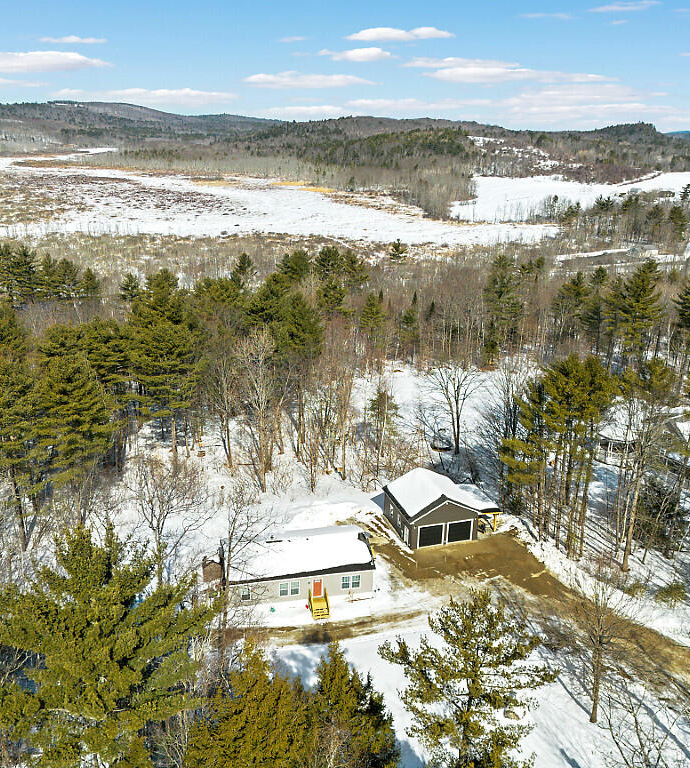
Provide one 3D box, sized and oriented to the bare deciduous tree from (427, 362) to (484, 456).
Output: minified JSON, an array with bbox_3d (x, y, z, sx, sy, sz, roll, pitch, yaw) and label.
[{"bbox_3d":[16.590,3.800,103.770,8.180,14.240,8.180,3,19,9],"label":"bare deciduous tree"}]

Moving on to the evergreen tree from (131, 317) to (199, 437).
[{"bbox_3d":[-26.553,-0.343,102.155,9.780,18.980,9.780,-5,19,-15],"label":"evergreen tree"}]

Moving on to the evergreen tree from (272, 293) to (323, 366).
[{"bbox_3d":[-7.090,-2.410,108.360,7.630,24.000,7.630,0,19,0],"label":"evergreen tree"}]

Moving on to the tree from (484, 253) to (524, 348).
[{"bbox_3d":[35.570,-17.720,158.650,8.940,23.200,8.940,4,19,12],"label":"tree"}]

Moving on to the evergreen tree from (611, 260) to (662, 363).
[{"bbox_3d":[63.410,-15.550,152.880,11.630,22.870,11.050,8,21,22],"label":"evergreen tree"}]

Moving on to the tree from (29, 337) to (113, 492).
[{"bbox_3d":[-33.720,4.720,89.240,9.300,21.970,9.300,0,19,0],"label":"tree"}]

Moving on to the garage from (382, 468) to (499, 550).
[{"bbox_3d":[10.911,13.779,81.455,11.200,5.500,8.900,-5,19,-16],"label":"garage"}]

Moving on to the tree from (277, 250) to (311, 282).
[{"bbox_3d":[-14.300,-29.190,205.120,9.820,18.630,9.820,0,19,0],"label":"tree"}]

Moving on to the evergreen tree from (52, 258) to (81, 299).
[{"bbox_3d":[-88.140,-32.960,224.310,9.480,13.270,9.480,0,19,0],"label":"evergreen tree"}]

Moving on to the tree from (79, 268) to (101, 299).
[{"bbox_3d":[-75.954,-29.710,210.351,6.520,10.090,6.520,-6,19,-19],"label":"tree"}]

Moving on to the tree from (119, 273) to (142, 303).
[{"bbox_3d":[-62.845,-27.890,206.637,6.400,9.060,6.400,-5,19,-16],"label":"tree"}]

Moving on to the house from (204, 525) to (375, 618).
[{"bbox_3d":[-5.301,17.896,71.762,15.300,5.100,9.400,-3,19,-11],"label":"house"}]

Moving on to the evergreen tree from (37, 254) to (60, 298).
[{"bbox_3d":[-102.100,-36.330,241.580,7.490,15.390,7.490,-8,21,-22],"label":"evergreen tree"}]

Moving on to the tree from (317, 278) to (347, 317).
[{"bbox_3d":[-2.580,-13.170,153.050,6.680,19.260,6.680,0,19,0],"label":"tree"}]

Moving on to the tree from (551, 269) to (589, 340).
[{"bbox_3d":[50.720,-16.617,156.960,8.400,16.780,8.400,6,19,17],"label":"tree"}]

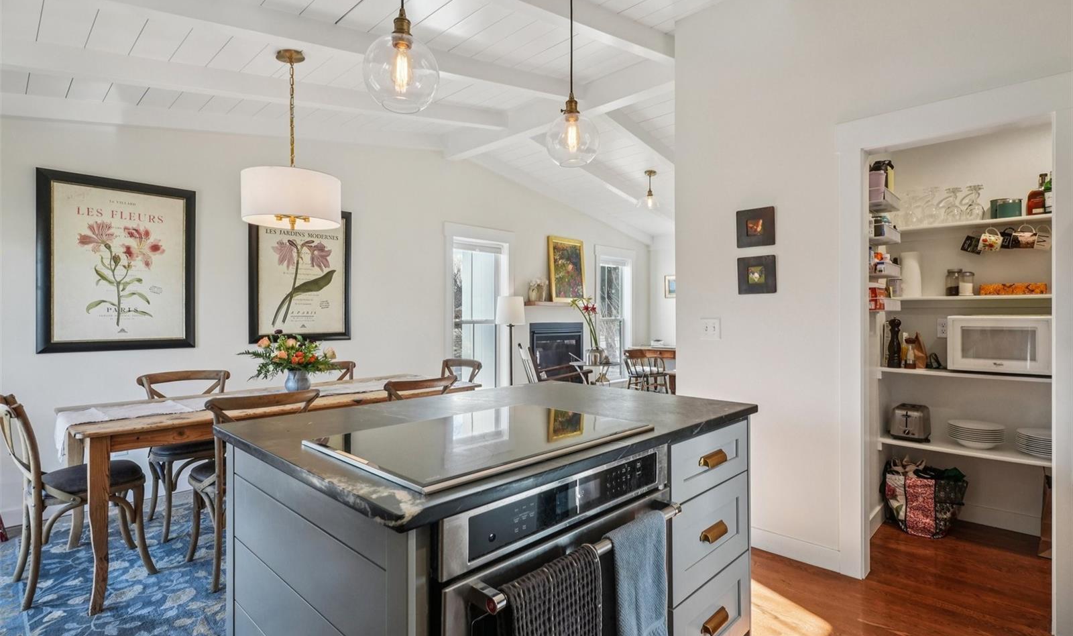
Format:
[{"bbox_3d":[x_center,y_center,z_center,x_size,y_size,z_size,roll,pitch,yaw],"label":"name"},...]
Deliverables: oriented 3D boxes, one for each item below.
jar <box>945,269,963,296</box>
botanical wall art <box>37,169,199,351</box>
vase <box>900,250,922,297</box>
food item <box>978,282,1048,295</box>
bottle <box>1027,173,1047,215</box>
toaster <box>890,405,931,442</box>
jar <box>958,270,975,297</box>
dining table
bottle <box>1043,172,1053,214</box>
[{"bbox_3d":[2.491,-0.209,2.840,0.083,0.165,0.083,0,0,-43],"label":"jar"},{"bbox_3d":[-2.826,-0.359,3.253,0.810,1.160,0.035,0,0,-44],"label":"botanical wall art"},{"bbox_3d":[2.345,-0.270,2.980,0.112,0.290,0.112,0,0,-43],"label":"vase"},{"bbox_3d":[2.638,-0.158,2.648,0.262,0.069,0.140,0,0,44],"label":"food item"},{"bbox_3d":[2.691,-0.649,2.530,0.115,0.242,0.070,0,0,44],"label":"bottle"},{"bbox_3d":[2.337,0.637,2.979,0.178,0.200,0.280,0,0,44],"label":"toaster"},{"bbox_3d":[2.466,-0.195,2.730,0.067,0.145,0.067,0,0,41],"label":"jar"},{"bbox_3d":[-1.427,0.855,2.937,2.120,0.770,0.780,0,0,-43],"label":"dining table"},{"bbox_3d":[2.745,-0.660,2.530,0.076,0.245,0.076,0,0,-43],"label":"bottle"}]

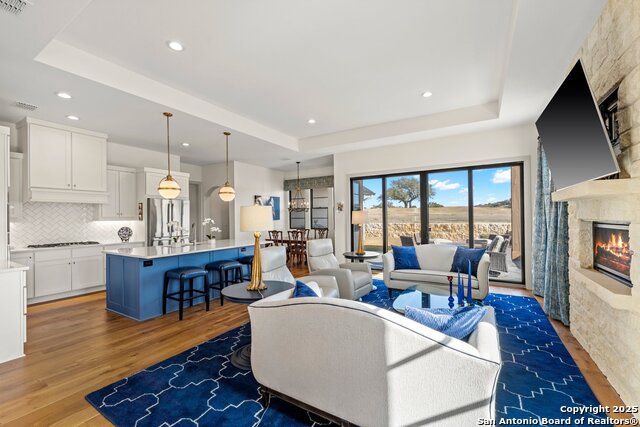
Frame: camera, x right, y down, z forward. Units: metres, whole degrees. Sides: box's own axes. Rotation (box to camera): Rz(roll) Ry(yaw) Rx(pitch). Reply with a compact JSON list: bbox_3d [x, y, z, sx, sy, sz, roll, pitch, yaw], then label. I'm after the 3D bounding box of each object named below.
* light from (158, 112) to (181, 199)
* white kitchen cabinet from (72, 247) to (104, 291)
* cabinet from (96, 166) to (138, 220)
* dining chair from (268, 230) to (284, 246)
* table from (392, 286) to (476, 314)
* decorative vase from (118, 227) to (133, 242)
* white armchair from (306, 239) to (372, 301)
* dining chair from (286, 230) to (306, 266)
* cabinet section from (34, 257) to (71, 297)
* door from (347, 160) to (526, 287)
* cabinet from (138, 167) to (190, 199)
[{"bbox_3d":[-2.414,-0.915,4.244,0.360,1.355,0.360,-1,-1,31],"label":"light"},{"bbox_3d":[-4.556,1.025,5.102,0.600,0.740,0.470,-1,-1,31],"label":"white kitchen cabinet"},{"bbox_3d":[-4.418,-0.415,5.778,0.340,1.140,0.650,-1,-1,31],"label":"cabinet"},{"bbox_3d":[-1.128,1.018,7.908,0.540,1.000,0.580,-1,-1,31],"label":"dining chair"},{"bbox_3d":[1.354,1.210,3.035,0.880,0.430,1.280,-1,-1,31],"label":"table"},{"bbox_3d":[-4.111,0.451,5.642,0.260,0.315,0.260,-1,-1,31],"label":"decorative vase"},{"bbox_3d":[0.323,0.985,4.931,0.980,0.955,0.790,-1,-1,31],"label":"white armchair"},{"bbox_3d":[-0.526,0.993,7.689,0.540,1.000,0.580,-1,-1,31],"label":"dining chair"},{"bbox_3d":[-4.731,1.084,4.658,0.560,0.568,0.454,-1,-1,31],"label":"cabinet section"},{"bbox_3d":[2.409,0.214,6.186,3.710,2.429,0.130,-1,-1,31],"label":"door"},{"bbox_3d":[-3.801,-0.647,6.386,0.640,0.650,1.030,-1,-1,31],"label":"cabinet"}]

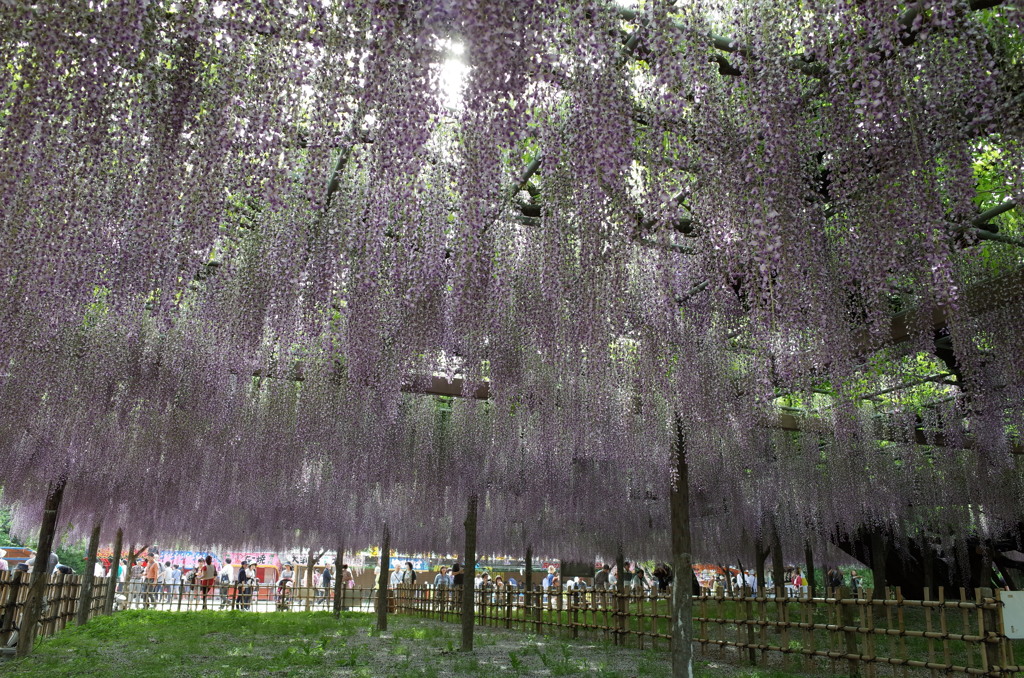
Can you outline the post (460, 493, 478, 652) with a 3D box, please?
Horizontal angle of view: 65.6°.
[{"bbox_3d":[-0.578,3.148,11.073,0.178,2.300,0.178,2,-18,0],"label":"post"}]

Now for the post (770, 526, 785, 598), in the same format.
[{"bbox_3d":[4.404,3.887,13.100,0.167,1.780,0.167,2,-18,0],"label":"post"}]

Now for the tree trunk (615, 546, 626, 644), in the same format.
[{"bbox_3d":[2.368,5.442,17.325,0.150,1.920,0.150,2,-18,0],"label":"tree trunk"}]

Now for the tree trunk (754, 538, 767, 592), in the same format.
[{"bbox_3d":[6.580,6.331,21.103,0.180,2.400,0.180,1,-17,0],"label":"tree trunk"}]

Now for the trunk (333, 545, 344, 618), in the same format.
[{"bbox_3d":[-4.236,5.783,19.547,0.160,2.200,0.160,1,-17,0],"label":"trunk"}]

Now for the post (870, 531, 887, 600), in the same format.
[{"bbox_3d":[10.386,6.744,22.563,0.380,2.600,0.380,1,-17,0],"label":"post"}]

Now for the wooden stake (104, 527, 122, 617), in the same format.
[{"bbox_3d":[-9.576,5.559,19.149,0.175,2.150,0.175,2,-18,0],"label":"wooden stake"}]

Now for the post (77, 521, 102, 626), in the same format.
[{"bbox_3d":[-7.933,4.237,14.984,0.175,2.300,0.175,1,-17,0],"label":"post"}]

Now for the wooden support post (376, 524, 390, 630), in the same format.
[{"bbox_3d":[-2.416,4.380,15.174,0.150,2.300,0.150,1,-17,0],"label":"wooden support post"}]

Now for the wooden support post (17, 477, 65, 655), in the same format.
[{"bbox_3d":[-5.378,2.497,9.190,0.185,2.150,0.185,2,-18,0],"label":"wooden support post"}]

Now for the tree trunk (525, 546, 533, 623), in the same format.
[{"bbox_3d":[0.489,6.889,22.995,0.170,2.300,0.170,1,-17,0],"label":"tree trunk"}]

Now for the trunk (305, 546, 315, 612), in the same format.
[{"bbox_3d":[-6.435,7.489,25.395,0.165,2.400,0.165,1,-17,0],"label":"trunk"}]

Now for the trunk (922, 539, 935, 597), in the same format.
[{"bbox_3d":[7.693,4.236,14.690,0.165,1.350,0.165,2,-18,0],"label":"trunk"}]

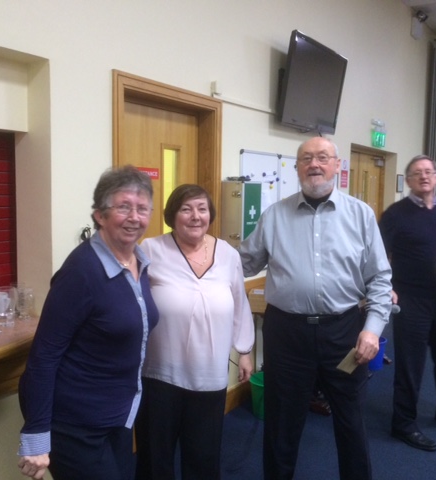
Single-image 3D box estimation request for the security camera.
[{"bbox_3d":[2.758,-3.022,7.250,0.150,0.150,0.180,0,15,-9],"label":"security camera"}]

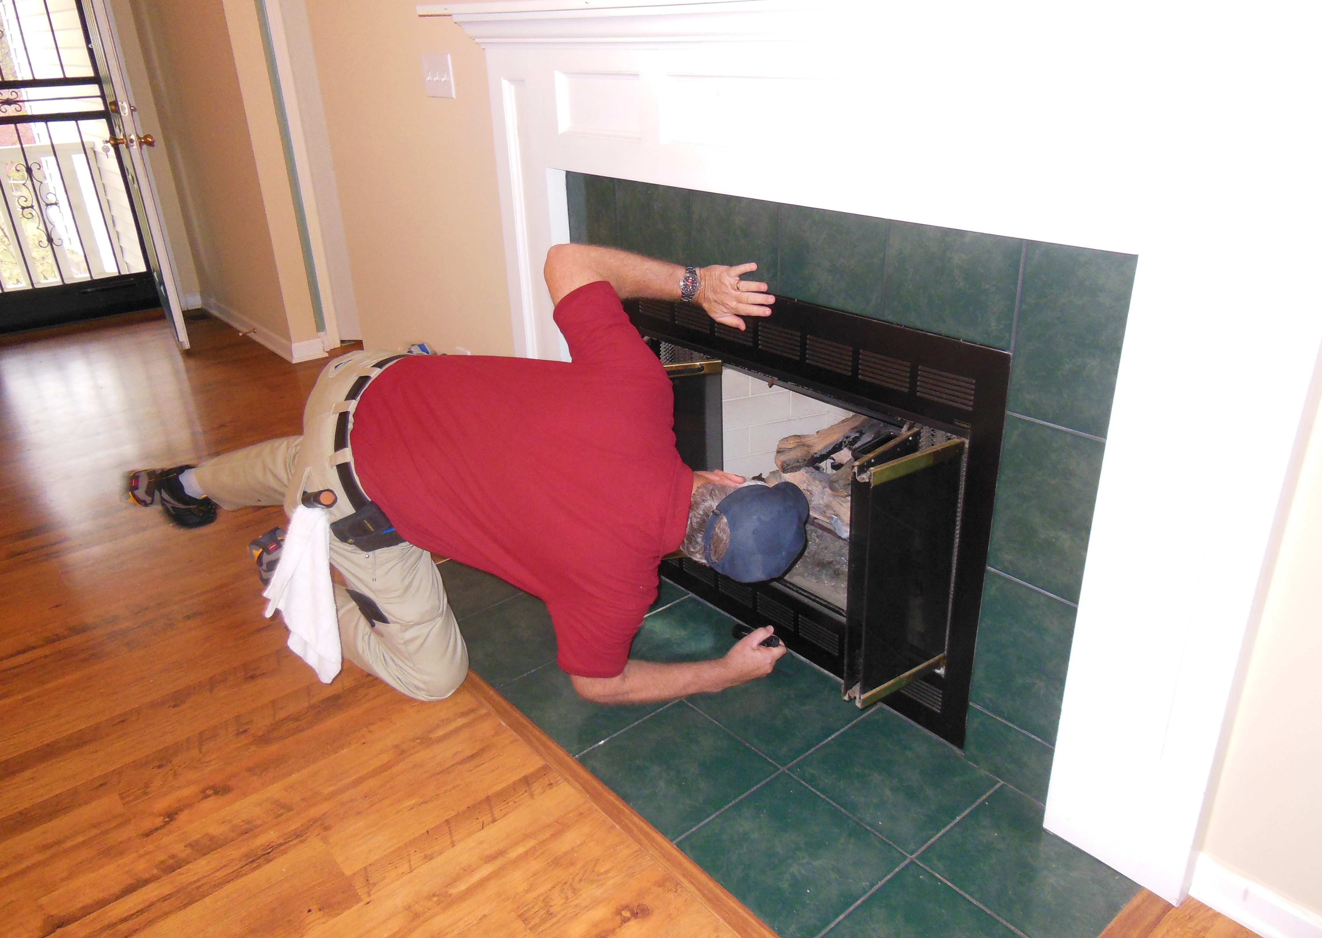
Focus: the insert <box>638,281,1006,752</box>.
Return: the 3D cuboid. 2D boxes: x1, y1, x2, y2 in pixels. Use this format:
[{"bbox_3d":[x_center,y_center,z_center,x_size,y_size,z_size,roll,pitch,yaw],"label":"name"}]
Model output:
[{"bbox_3d":[0.312,0.013,2.139,0.600,0.841,1.041,-21,31,-35],"label":"insert"}]

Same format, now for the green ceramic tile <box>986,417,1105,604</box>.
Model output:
[{"bbox_3d":[0.643,0.066,1.602,0.010,0.296,0.175,-21,30,-34],"label":"green ceramic tile"}]

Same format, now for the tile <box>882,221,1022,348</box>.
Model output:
[{"bbox_3d":[0.486,-0.319,1.604,0.010,0.195,0.258,-21,31,-35],"label":"tile"}]

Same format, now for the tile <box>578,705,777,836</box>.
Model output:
[{"bbox_3d":[0.037,0.596,1.923,0.285,0.010,0.301,-21,31,-35],"label":"tile"}]

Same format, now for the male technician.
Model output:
[{"bbox_3d":[-0.676,-0.013,2.162,2.000,0.950,0.660,7,27,19],"label":"male technician"}]

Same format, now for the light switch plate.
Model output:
[{"bbox_3d":[-0.630,-1.112,2.701,0.012,0.115,0.167,-21,31,-35],"label":"light switch plate"}]

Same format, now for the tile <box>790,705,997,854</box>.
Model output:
[{"bbox_3d":[0.455,0.604,1.874,0.289,0.010,0.300,-21,30,-34],"label":"tile"}]

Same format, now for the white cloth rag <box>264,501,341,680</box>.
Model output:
[{"bbox_3d":[-0.755,0.263,2.015,0.150,0.370,0.070,7,27,19],"label":"white cloth rag"}]

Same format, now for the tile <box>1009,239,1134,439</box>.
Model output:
[{"bbox_3d":[0.637,-0.203,1.462,0.010,0.298,0.198,-21,31,-35],"label":"tile"}]

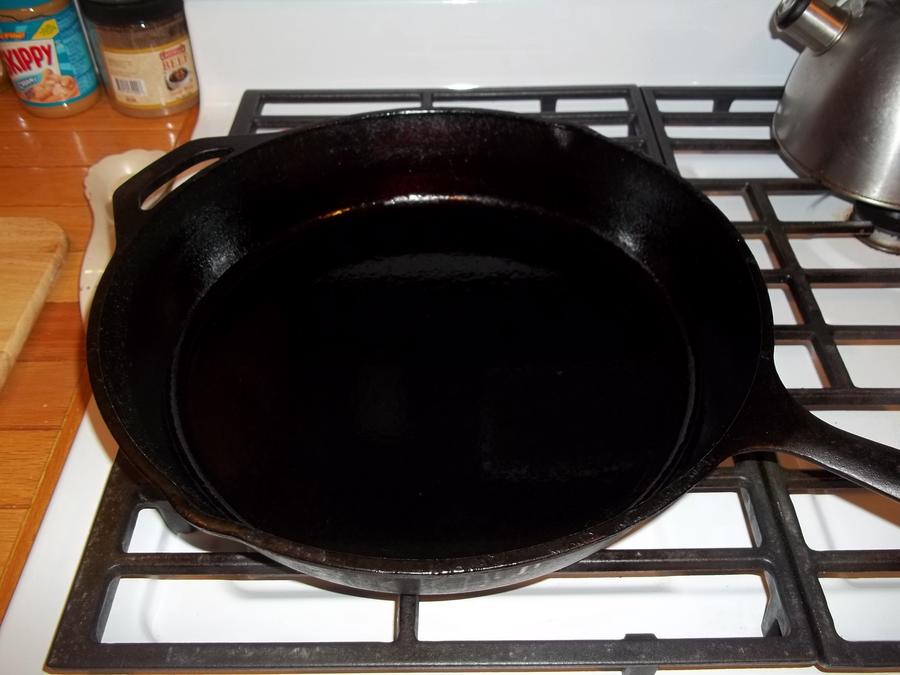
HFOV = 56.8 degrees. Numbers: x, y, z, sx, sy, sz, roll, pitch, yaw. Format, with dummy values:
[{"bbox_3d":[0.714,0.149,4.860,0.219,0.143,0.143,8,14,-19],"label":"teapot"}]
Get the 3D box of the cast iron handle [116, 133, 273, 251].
[{"bbox_3d":[-0.181,-0.101,0.565,0.047,0.019,0.147,23,49,21],"label":"cast iron handle"}]

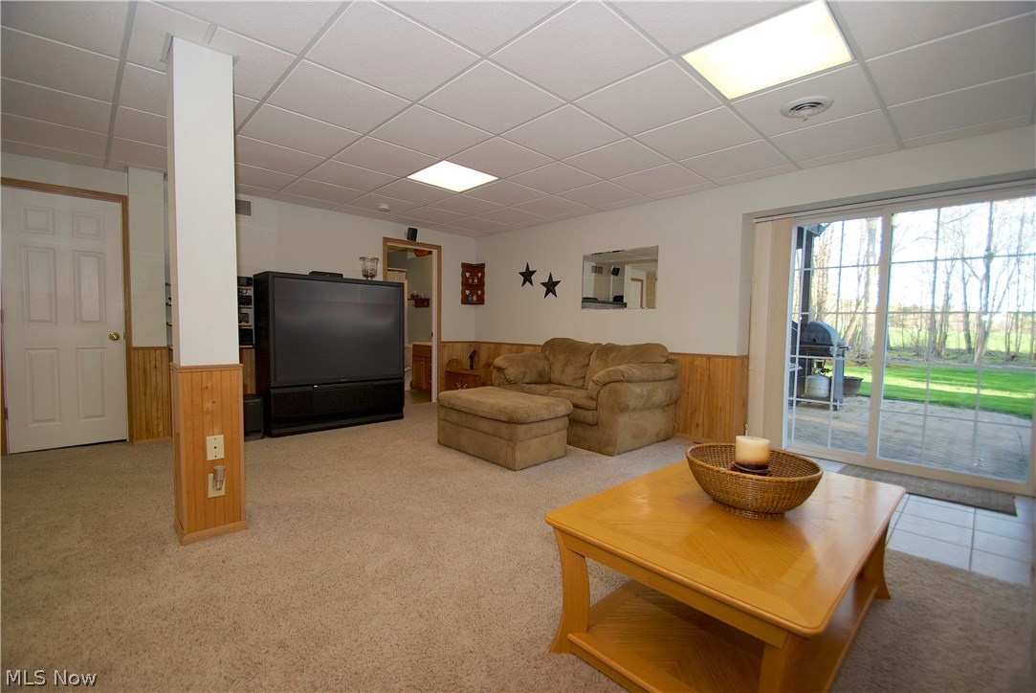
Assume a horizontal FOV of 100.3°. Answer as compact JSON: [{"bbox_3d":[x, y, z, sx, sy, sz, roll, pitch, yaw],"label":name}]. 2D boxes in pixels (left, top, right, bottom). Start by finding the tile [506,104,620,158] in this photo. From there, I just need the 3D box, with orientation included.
[{"bbox_3d":[0.297,-1.379,2.827,0.602,0.020,0.602,-2,4,-44],"label":"tile"}]

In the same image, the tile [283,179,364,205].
[{"bbox_3d":[-1.836,-1.487,4.156,0.600,0.025,0.600,-2,4,-44],"label":"tile"}]

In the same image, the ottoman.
[{"bbox_3d":[-0.129,0.628,3.543,0.590,0.440,0.960,-3,5,-44],"label":"ottoman"}]

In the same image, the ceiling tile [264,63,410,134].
[{"bbox_3d":[-1.004,-1.376,2.420,0.602,0.020,0.602,-2,4,-44],"label":"ceiling tile"}]

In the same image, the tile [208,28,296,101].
[{"bbox_3d":[-1.344,-1.358,2.104,0.299,0.020,0.579,-2,5,-44],"label":"tile"}]

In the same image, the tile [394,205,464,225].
[{"bbox_3d":[-0.959,-1.524,5.012,0.605,0.025,0.605,-3,5,-44],"label":"tile"}]

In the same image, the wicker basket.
[{"bbox_3d":[0.790,0.463,1.495,0.405,0.155,0.405,-3,5,-44],"label":"wicker basket"}]

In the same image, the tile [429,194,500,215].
[{"bbox_3d":[-0.535,-1.493,4.575,0.605,0.025,0.605,-3,5,-44],"label":"tile"}]

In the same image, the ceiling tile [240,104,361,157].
[{"bbox_3d":[-1.426,-1.408,2.858,0.600,0.025,0.600,-2,4,-44],"label":"ceiling tile"}]

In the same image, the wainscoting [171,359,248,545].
[{"bbox_3d":[-1.551,0.503,2.175,0.265,0.835,0.280,-2,5,-44],"label":"wainscoting"}]

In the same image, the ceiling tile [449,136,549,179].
[{"bbox_3d":[-0.126,-1.409,3.265,0.602,0.020,0.602,-2,4,-44],"label":"ceiling tile"}]

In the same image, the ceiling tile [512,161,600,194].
[{"bbox_3d":[0.313,-1.426,3.688,0.602,0.020,0.602,-2,4,-44],"label":"ceiling tile"}]

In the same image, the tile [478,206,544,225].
[{"bbox_3d":[-0.099,-1.506,4.990,0.600,0.025,0.600,-2,4,-44],"label":"tile"}]

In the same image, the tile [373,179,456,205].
[{"bbox_3d":[-0.972,-1.471,4.141,0.602,0.020,0.602,-2,4,-44],"label":"tile"}]

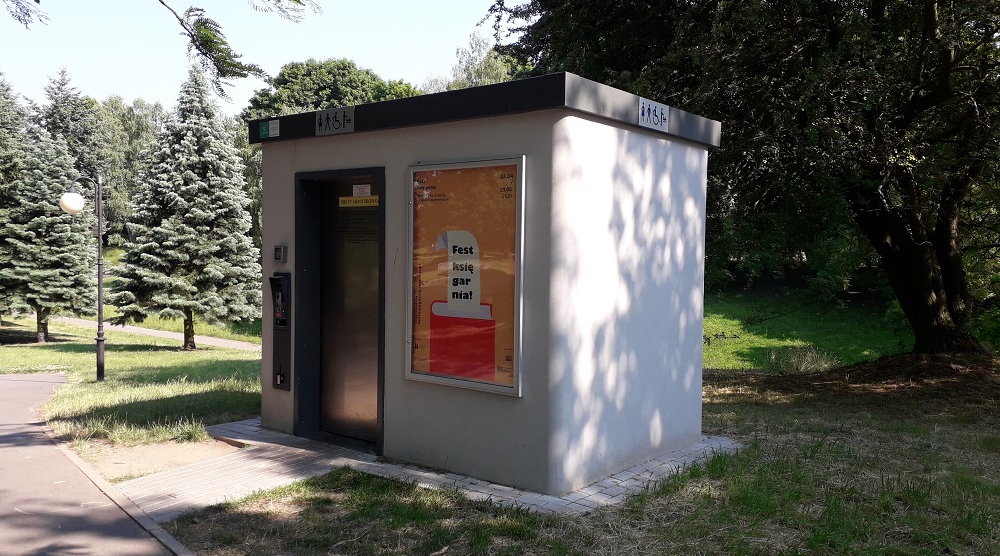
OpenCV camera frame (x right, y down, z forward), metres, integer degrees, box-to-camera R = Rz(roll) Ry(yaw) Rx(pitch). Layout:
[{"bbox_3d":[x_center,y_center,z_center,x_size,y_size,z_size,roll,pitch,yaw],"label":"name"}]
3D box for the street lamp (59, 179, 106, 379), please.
[{"bbox_3d":[-7.758,0.012,14.507,0.764,3.882,0.395,0,2,-24],"label":"street lamp"}]

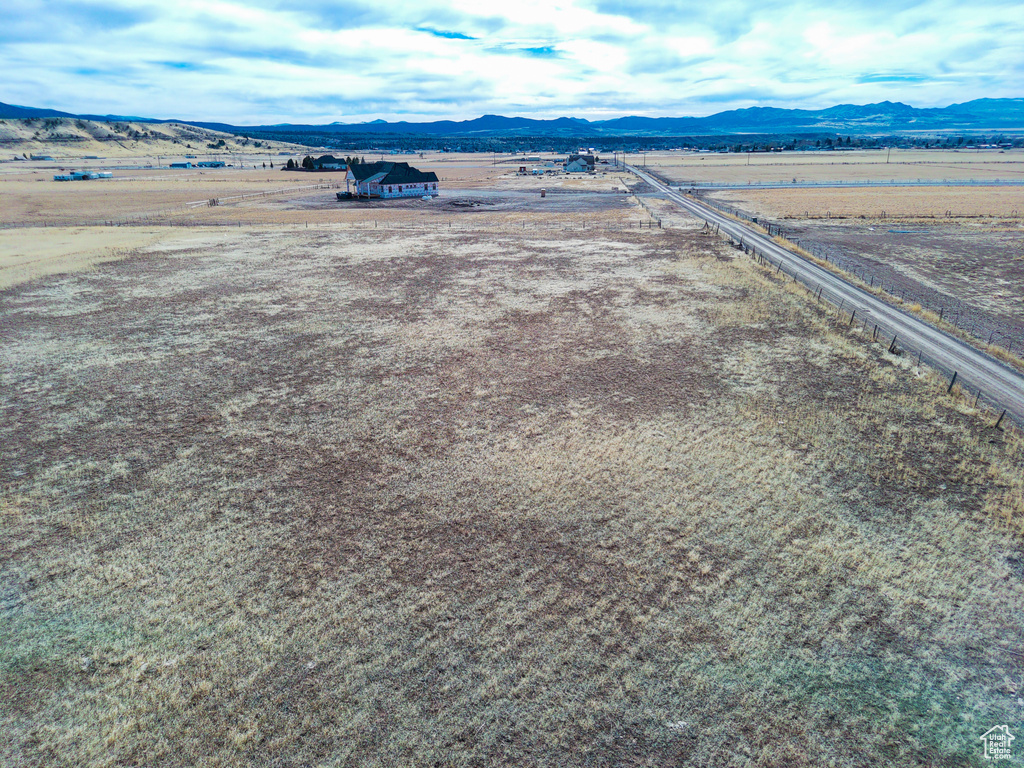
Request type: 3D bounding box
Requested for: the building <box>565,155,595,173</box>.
[{"bbox_3d":[35.175,-112.771,347.831,15.500,7.800,12.500,2,20,5],"label":"building"}]

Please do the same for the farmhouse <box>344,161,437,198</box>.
[{"bbox_3d":[-34.960,-59.397,197.319,20.828,9.200,18.500,-13,24,-32],"label":"farmhouse"}]

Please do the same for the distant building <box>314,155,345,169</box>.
[{"bbox_3d":[-97.649,-119.873,367.714,14.000,6.700,12.000,2,20,5],"label":"distant building"}]

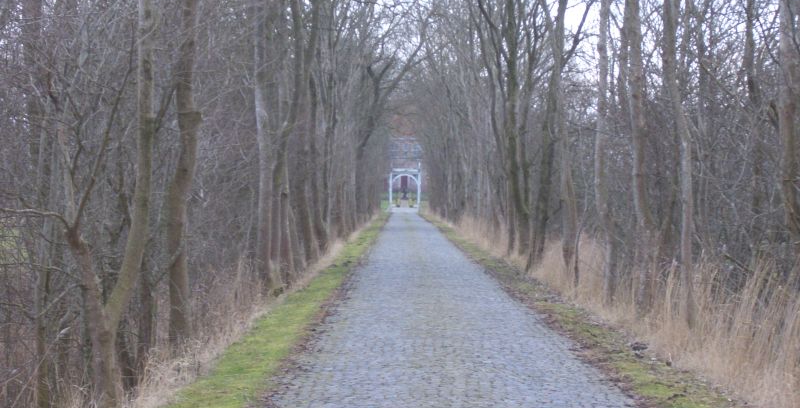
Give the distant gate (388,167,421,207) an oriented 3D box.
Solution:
[{"bbox_3d":[0.540,-1.714,252.000,3.323,4.362,0.500,0,0,0],"label":"distant gate"}]

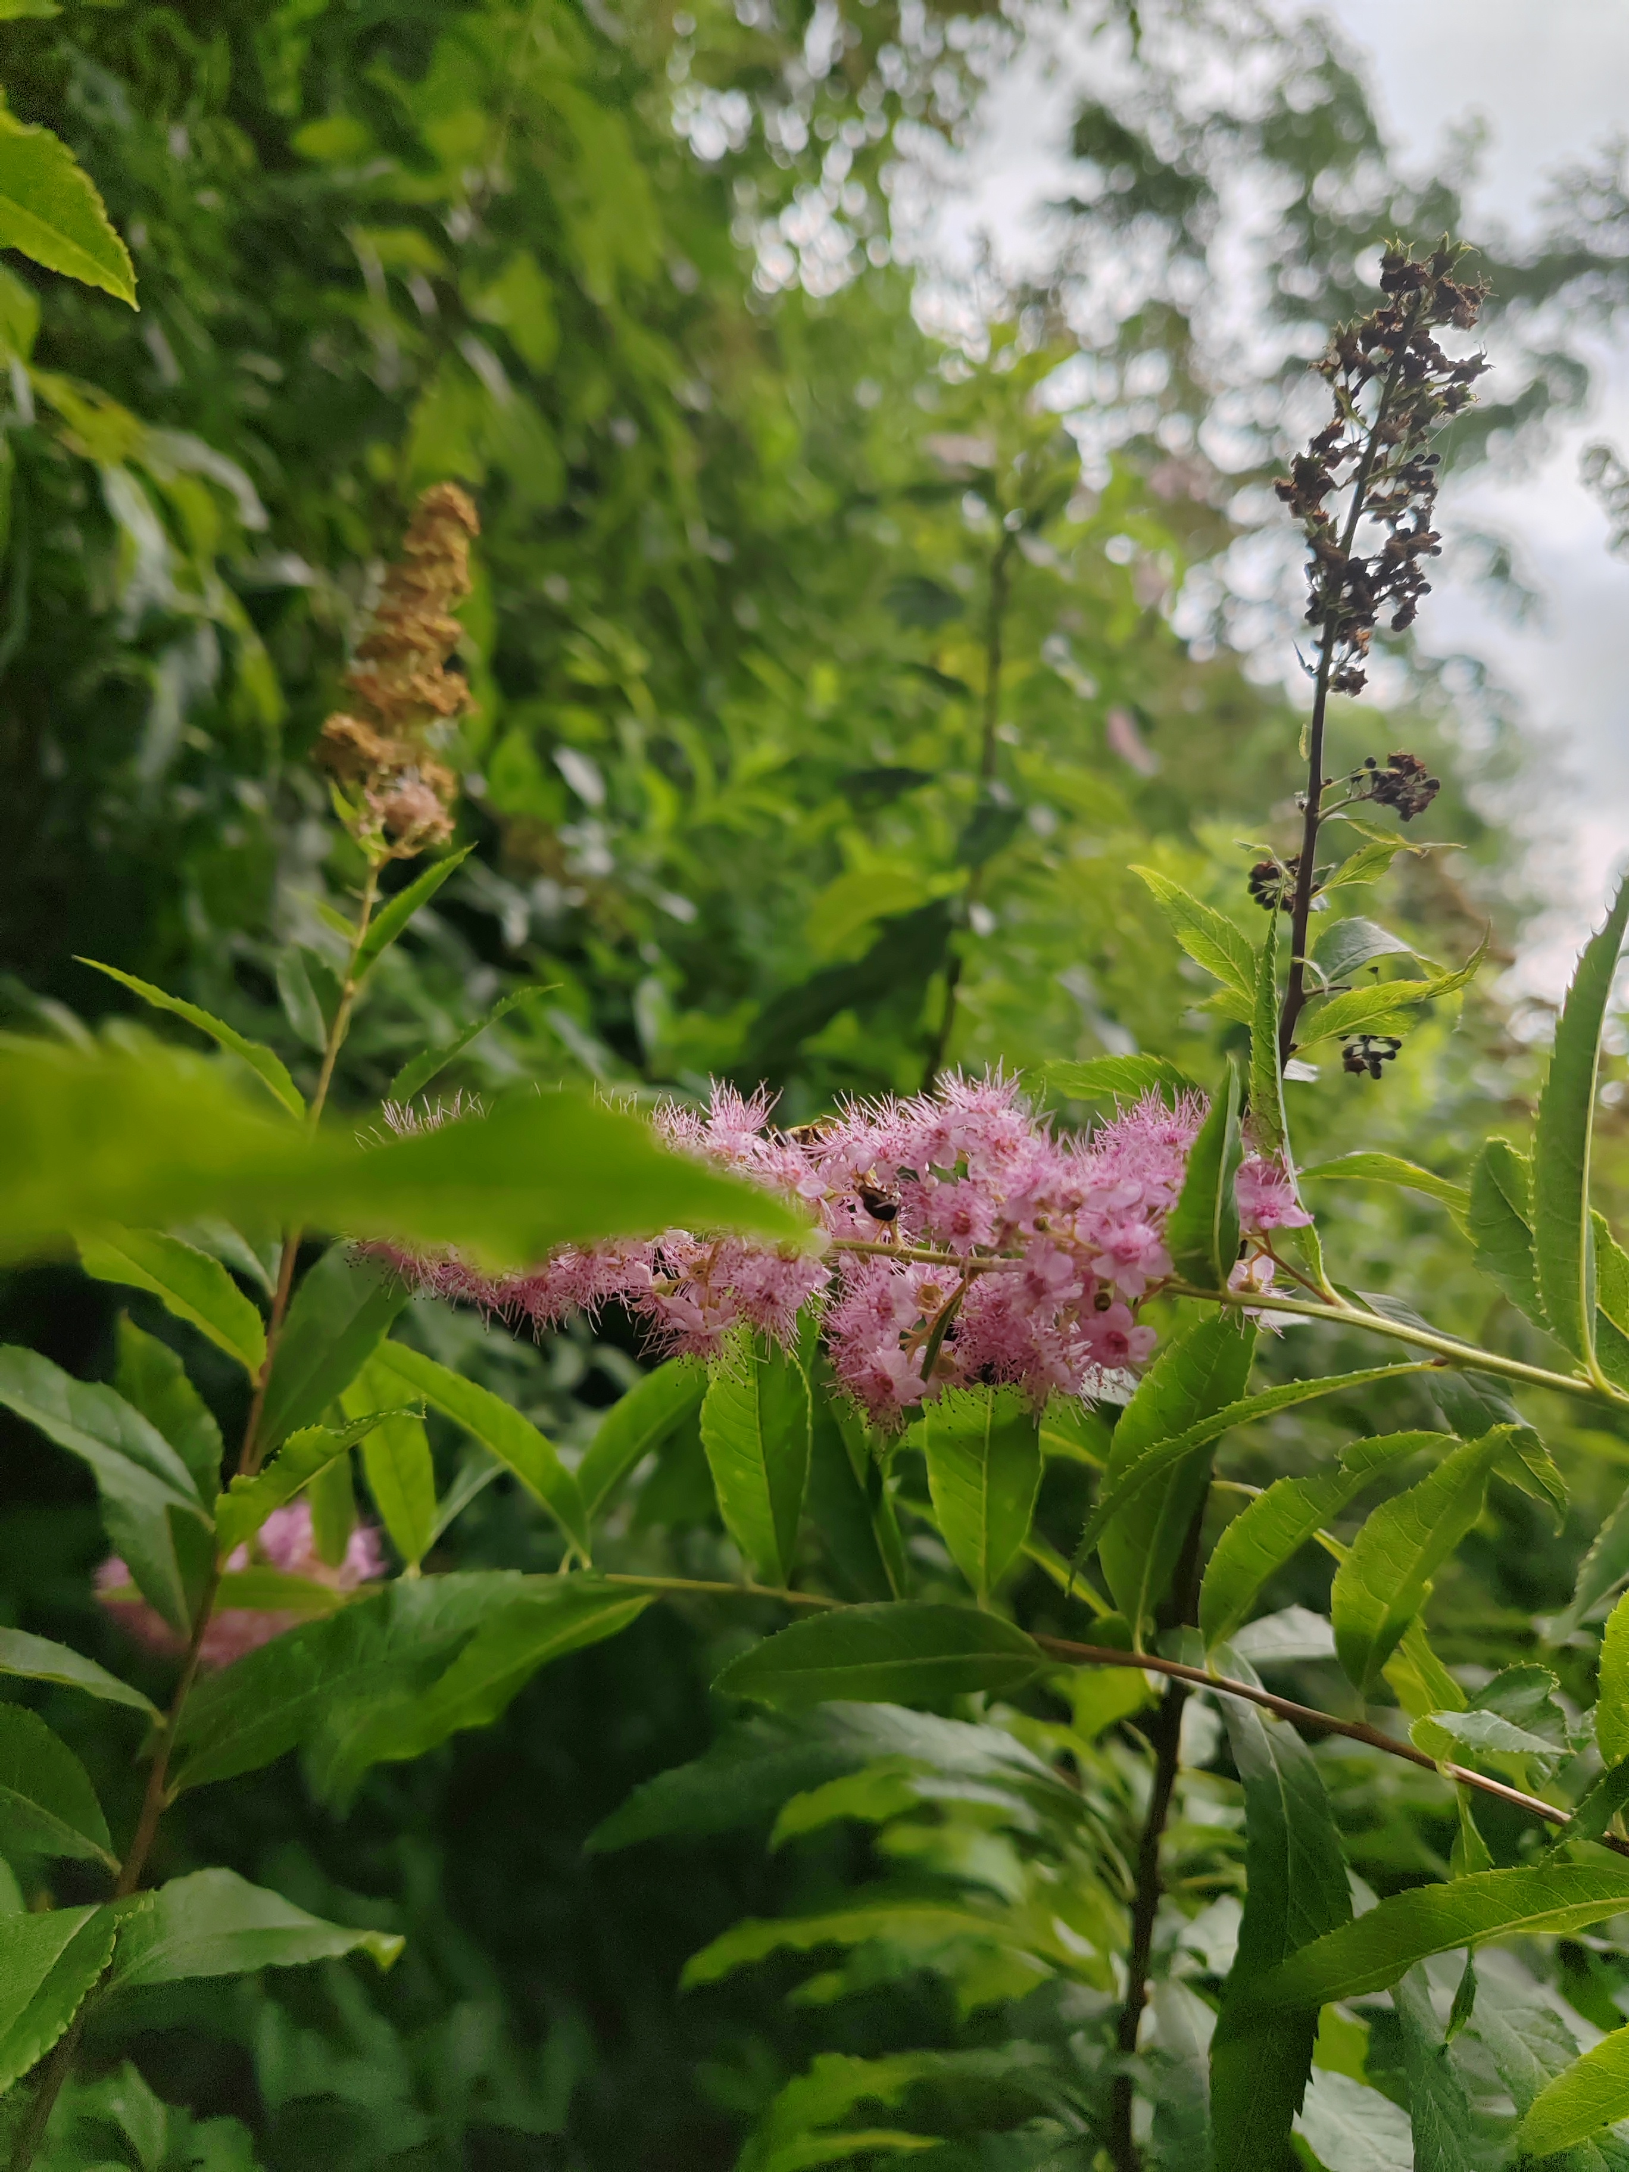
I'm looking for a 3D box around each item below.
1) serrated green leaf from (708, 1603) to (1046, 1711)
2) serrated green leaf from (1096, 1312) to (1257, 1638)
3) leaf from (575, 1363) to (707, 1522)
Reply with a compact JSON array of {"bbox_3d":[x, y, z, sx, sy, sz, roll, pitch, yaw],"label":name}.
[{"bbox_3d":[0.009,0.077,0.230,0.048,0.017,0.007,3,-40,-18],"label":"serrated green leaf"},{"bbox_3d":[0.046,0.048,0.213,0.017,0.045,0.007,15,-8,11],"label":"serrated green leaf"},{"bbox_3d":[-0.023,0.049,0.233,0.011,0.031,0.006,36,9,0],"label":"leaf"}]

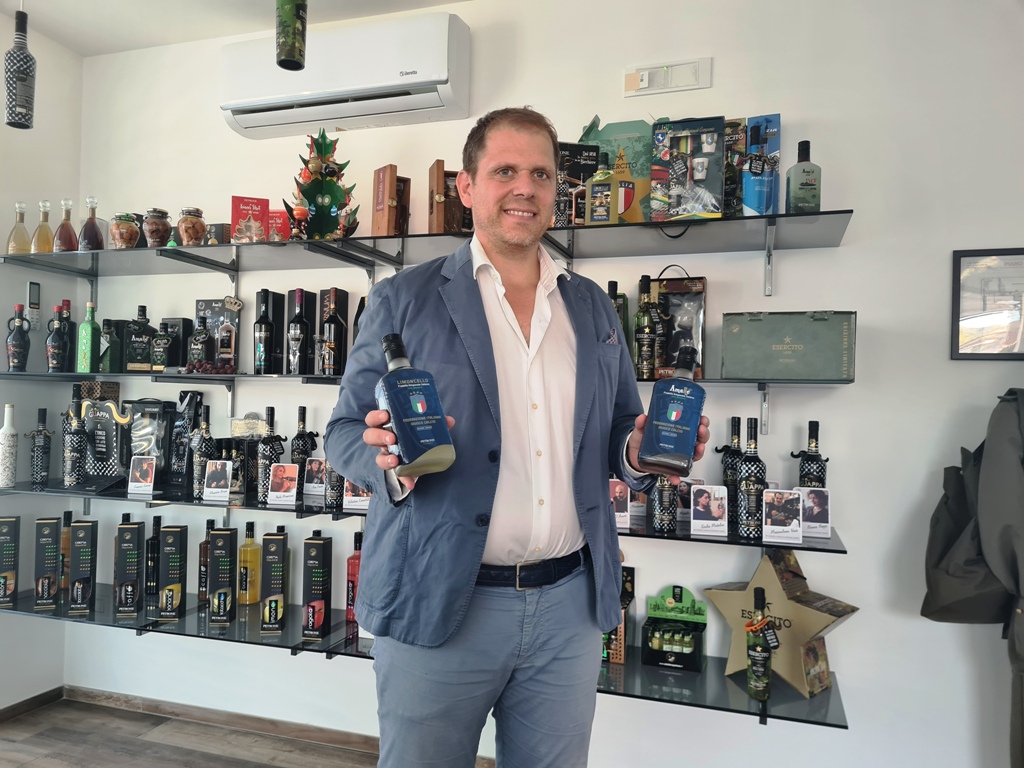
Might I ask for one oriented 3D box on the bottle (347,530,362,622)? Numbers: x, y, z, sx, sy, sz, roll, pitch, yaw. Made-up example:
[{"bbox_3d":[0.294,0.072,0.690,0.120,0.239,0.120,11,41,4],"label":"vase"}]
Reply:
[{"bbox_3d":[-0.533,0.662,2.654,0.058,0.299,0.058,1,-1,18],"label":"bottle"}]

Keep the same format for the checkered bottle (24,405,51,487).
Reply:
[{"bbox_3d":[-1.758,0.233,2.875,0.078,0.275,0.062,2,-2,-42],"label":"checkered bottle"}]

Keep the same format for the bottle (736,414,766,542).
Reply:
[{"bbox_3d":[0.630,0.244,2.011,0.072,0.312,0.072,1,-1,18],"label":"bottle"}]

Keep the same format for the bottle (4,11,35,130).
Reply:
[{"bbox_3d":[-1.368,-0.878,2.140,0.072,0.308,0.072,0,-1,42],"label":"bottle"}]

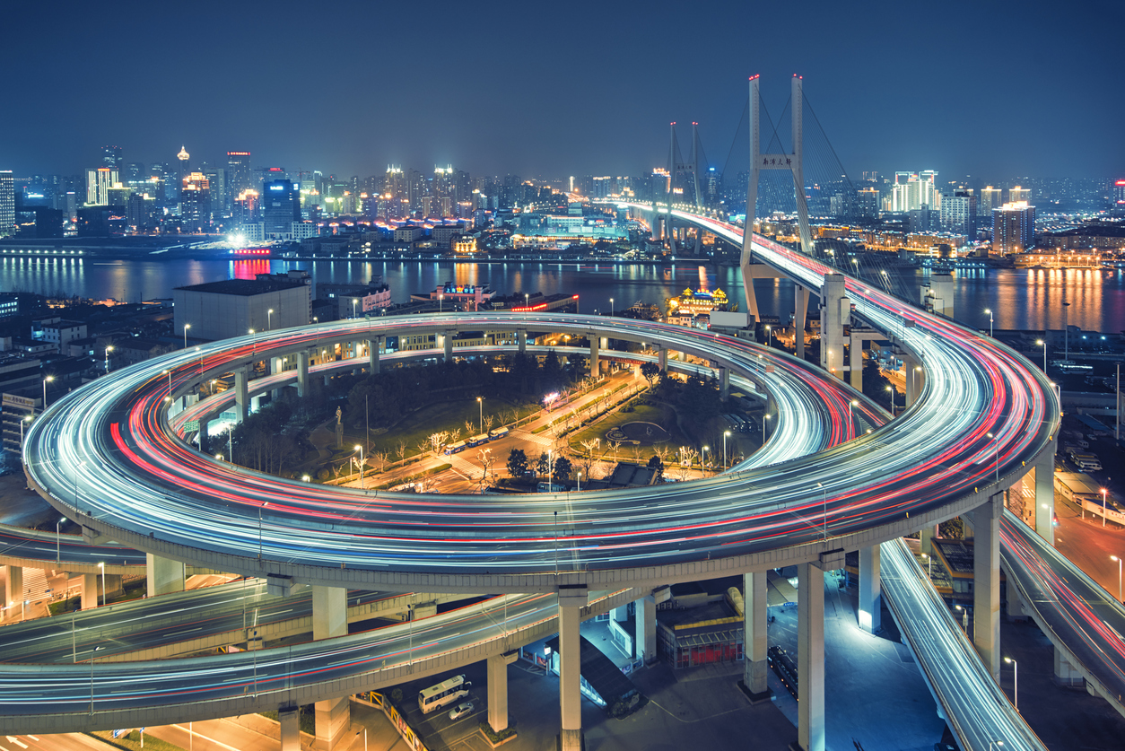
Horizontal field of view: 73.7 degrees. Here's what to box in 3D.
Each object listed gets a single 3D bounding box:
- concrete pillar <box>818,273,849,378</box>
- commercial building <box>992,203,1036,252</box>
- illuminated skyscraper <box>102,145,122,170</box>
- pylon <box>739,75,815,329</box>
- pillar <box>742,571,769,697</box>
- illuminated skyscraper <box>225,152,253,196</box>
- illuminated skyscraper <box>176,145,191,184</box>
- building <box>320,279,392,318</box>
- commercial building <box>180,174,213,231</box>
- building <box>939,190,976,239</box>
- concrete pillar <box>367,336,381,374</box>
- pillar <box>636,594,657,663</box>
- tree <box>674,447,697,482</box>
[{"bbox_3d":[102.810,-11.614,283.261,10.500,53.030,7.800,0,12,0],"label":"concrete pillar"},{"bbox_3d":[541.127,-178.604,900.641,34.000,59.000,48.000,12,17,43],"label":"commercial building"},{"bbox_3d":[-1097.519,-483.652,1830.000,37.000,158.000,35.000,-3,14,-14],"label":"illuminated skyscraper"},{"bbox_3d":[132.324,-106.632,462.000,44.000,149.000,10.000,0,14,2],"label":"pylon"},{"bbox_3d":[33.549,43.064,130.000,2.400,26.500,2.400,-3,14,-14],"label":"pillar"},{"bbox_3d":[-681.165,-406.243,1580.000,40.000,136.000,34.000,-2,14,-8],"label":"illuminated skyscraper"},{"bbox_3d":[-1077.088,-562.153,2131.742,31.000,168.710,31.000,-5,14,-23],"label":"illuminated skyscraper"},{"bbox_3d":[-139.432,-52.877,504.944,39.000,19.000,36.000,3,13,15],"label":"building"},{"bbox_3d":[-597.712,-281.905,1225.017,42.000,92.250,36.000,-4,13,-17],"label":"commercial building"},{"bbox_3d":[564.819,-227.787,1068.376,37.000,68.000,36.000,11,16,40],"label":"building"},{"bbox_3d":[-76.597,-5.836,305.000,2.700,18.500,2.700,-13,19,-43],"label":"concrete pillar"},{"bbox_3d":[15.565,47.045,139.500,2.400,13.000,2.400,-6,15,-24],"label":"pillar"},{"bbox_3d":[36.239,26.283,222.000,6.400,9.300,6.200,0,13,0],"label":"tree"}]

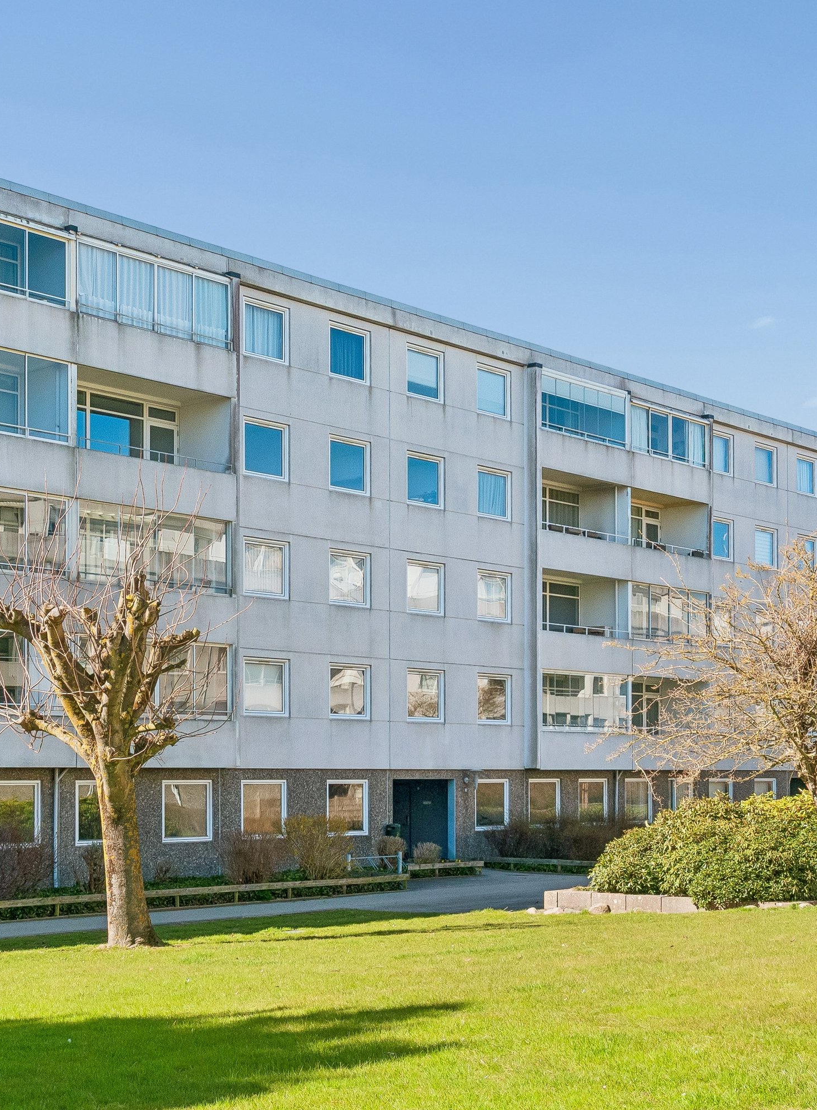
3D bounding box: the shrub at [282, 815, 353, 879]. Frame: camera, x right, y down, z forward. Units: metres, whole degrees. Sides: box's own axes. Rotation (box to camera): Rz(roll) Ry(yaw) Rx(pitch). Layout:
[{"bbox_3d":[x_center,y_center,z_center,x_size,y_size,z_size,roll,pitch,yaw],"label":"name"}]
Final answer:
[{"bbox_3d":[-1.998,6.486,36.800,1.400,1.420,1.500,0,-4,0],"label":"shrub"}]

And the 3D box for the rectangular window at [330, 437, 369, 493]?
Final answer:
[{"bbox_3d":[-1.452,-2.237,41.481,0.150,1.400,1.450,-4,-5,42],"label":"rectangular window"}]

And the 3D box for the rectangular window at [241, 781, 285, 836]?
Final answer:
[{"bbox_3d":[-3.405,5.950,38.991,0.150,1.325,1.454,-4,-6,42],"label":"rectangular window"}]

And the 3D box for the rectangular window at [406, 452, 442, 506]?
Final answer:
[{"bbox_3d":[0.415,-1.923,43.561,0.150,1.352,1.491,-4,-6,42],"label":"rectangular window"}]

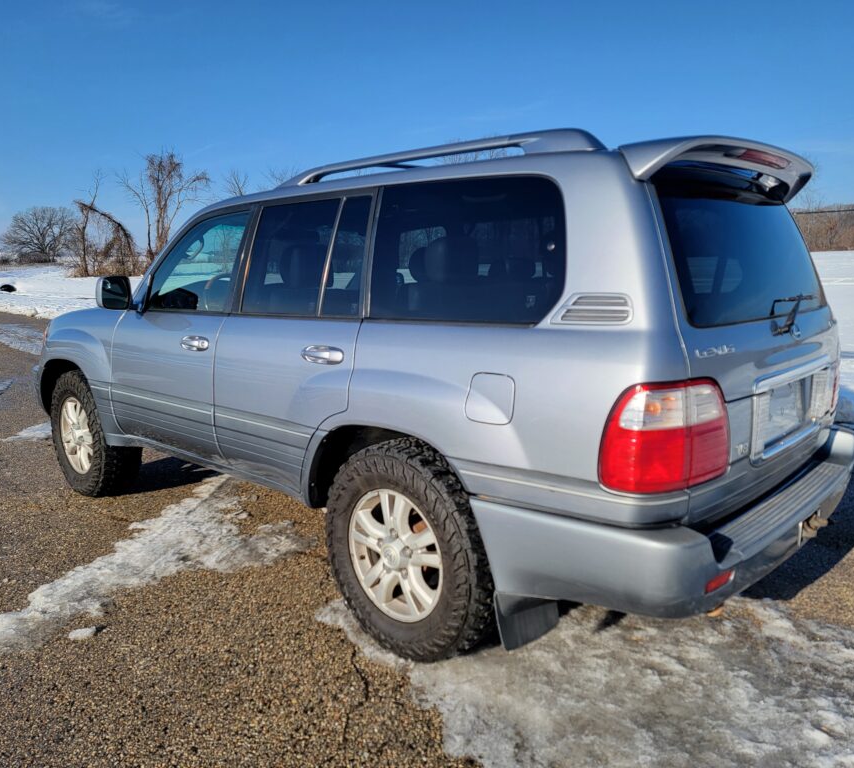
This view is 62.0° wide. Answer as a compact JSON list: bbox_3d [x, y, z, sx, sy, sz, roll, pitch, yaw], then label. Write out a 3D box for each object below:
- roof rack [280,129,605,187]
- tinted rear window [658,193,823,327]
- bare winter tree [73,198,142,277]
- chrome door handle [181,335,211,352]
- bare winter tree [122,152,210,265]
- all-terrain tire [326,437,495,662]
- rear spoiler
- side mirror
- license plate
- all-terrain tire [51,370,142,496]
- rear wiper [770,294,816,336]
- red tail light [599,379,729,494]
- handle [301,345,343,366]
[{"bbox_3d":[0.355,-0.918,3.147,1.660,0.110,1.260,8,13,42],"label":"roof rack"},{"bbox_3d":[1.153,-0.451,2.458,0.070,0.440,1.360,-21,-7,43],"label":"tinted rear window"},{"bbox_3d":[-22.500,-10.317,50.000,4.370,5.490,3.600,-5,10,-23],"label":"bare winter tree"},{"bbox_3d":[-1.054,-0.189,3.270,0.220,0.072,0.050,8,13,42],"label":"chrome door handle"},{"bbox_3d":[-19.152,-12.597,52.000,6.320,9.010,5.000,-4,10,-19],"label":"bare winter tree"},{"bbox_3d":[-0.034,0.604,2.652,0.800,0.800,0.280,8,13,42],"label":"all-terrain tire"},{"bbox_3d":[1.081,-0.755,2.491,0.270,0.180,1.360,8,13,42],"label":"rear spoiler"},{"bbox_3d":[-1.602,-0.466,3.621,0.120,0.178,0.190,6,12,36],"label":"side mirror"},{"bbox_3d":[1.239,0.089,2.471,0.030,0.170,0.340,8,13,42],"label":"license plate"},{"bbox_3d":[-2.129,0.312,4.562,0.800,0.800,0.280,8,13,42],"label":"all-terrain tire"},{"bbox_3d":[1.286,-0.252,2.472,0.080,0.130,0.460,8,13,42],"label":"rear wiper"},{"bbox_3d":[0.678,0.110,1.970,0.220,0.275,0.380,8,13,42],"label":"red tail light"},{"bbox_3d":[-0.400,-0.108,2.696,0.225,0.070,0.050,8,13,42],"label":"handle"}]

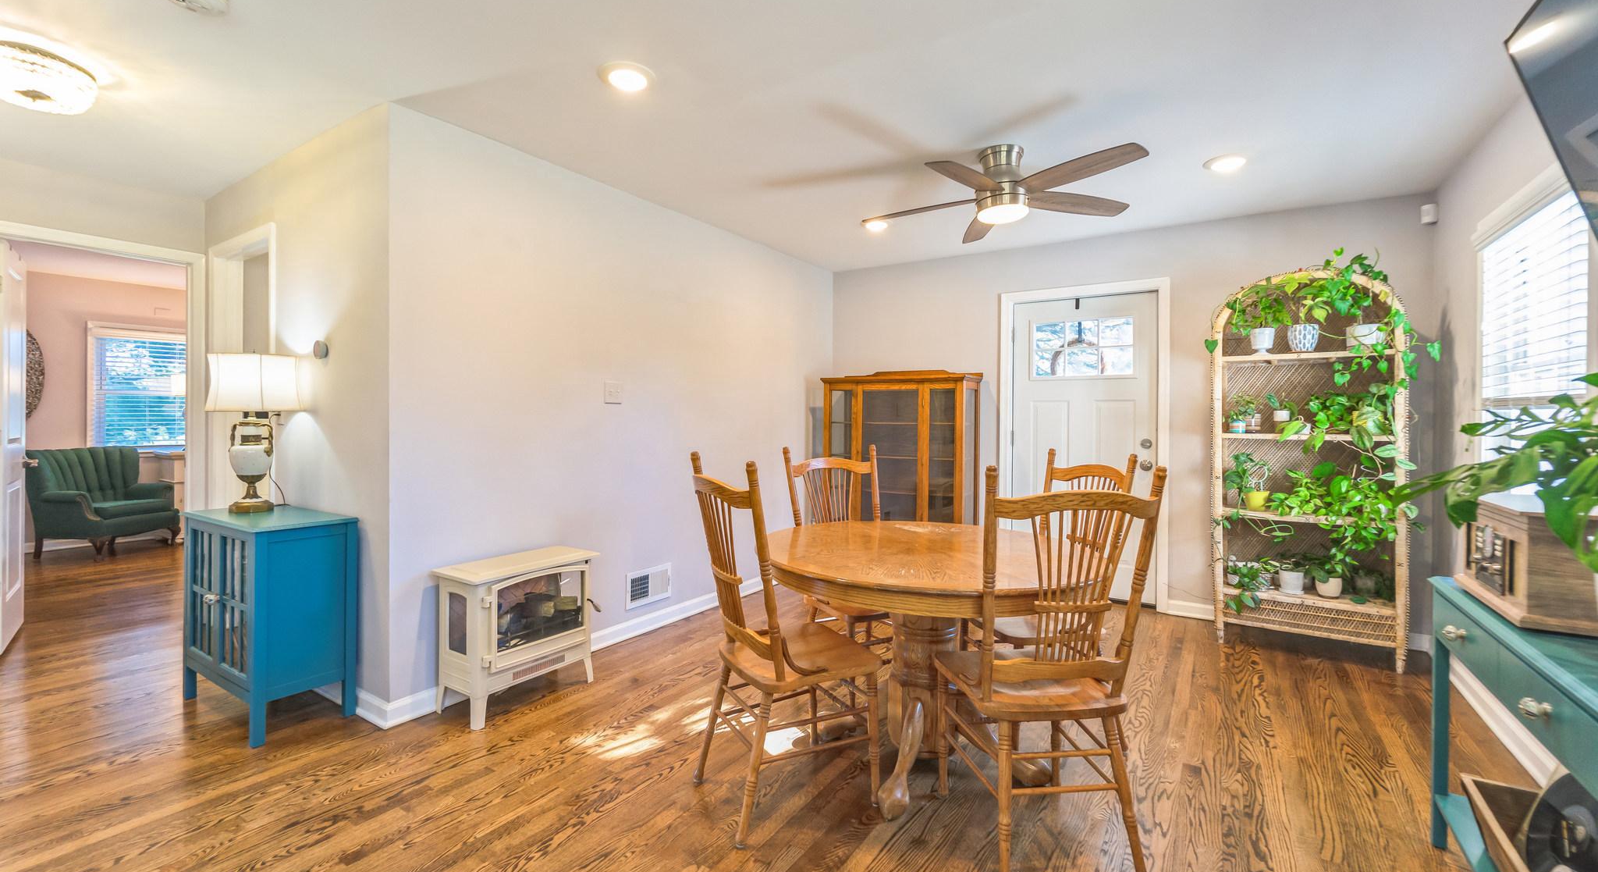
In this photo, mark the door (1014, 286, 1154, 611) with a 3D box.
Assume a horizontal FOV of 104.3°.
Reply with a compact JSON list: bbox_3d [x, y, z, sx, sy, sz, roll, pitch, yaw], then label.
[{"bbox_3d":[1.909,0.081,4.208,0.915,2.030,0.045,1,2,33],"label":"door"}]

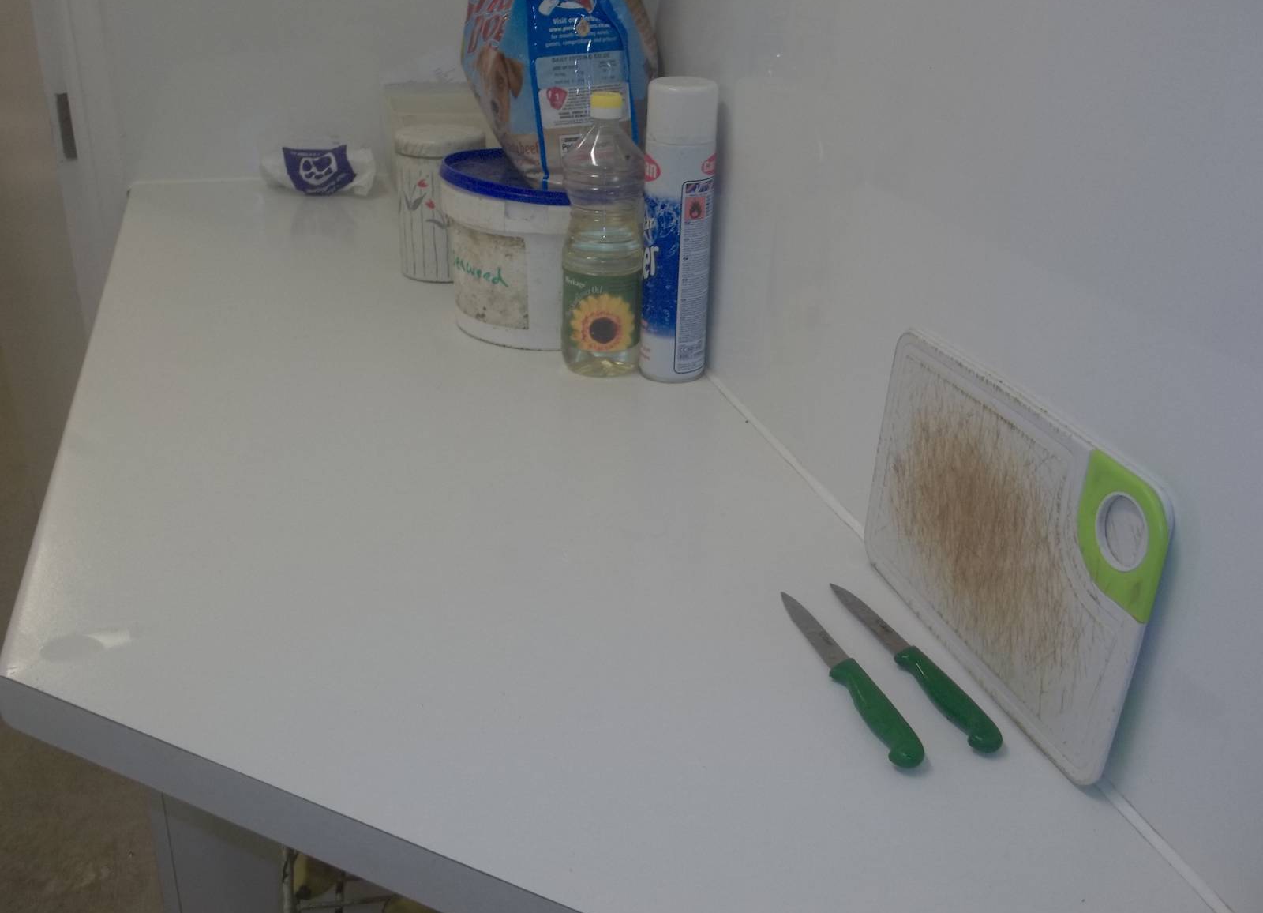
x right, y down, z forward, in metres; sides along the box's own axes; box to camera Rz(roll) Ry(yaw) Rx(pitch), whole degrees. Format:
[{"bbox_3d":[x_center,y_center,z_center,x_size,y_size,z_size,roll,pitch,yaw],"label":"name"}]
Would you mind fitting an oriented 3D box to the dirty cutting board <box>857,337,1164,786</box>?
[{"bbox_3d":[0.218,0.046,0.725,0.010,0.174,0.273,-3,25,-17],"label":"dirty cutting board"}]

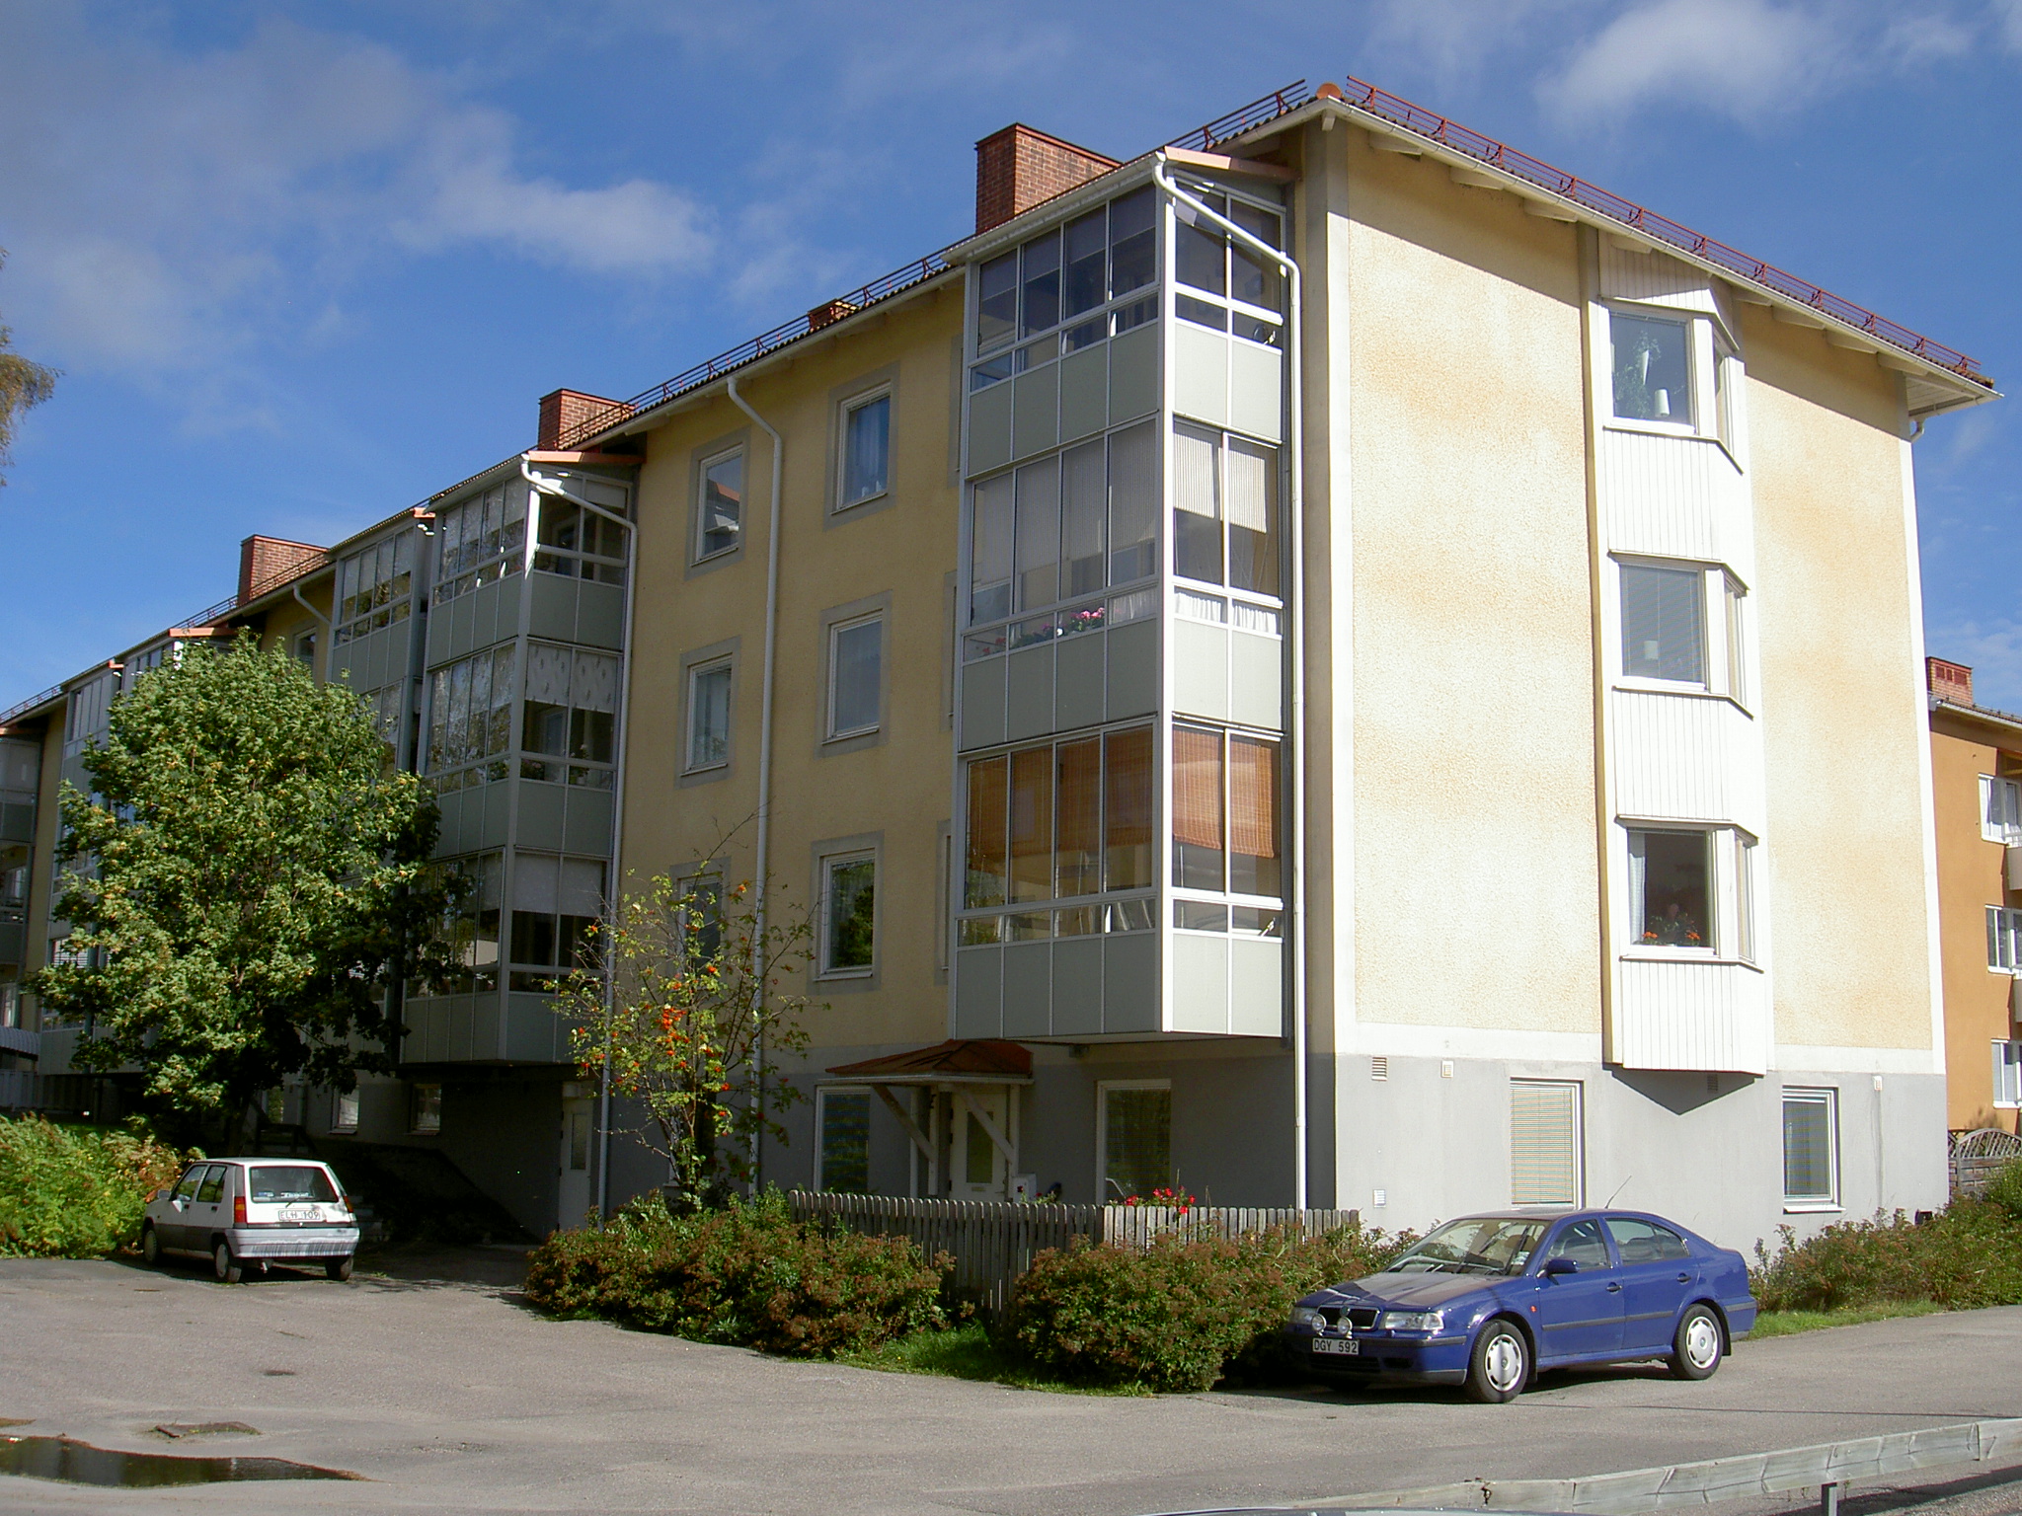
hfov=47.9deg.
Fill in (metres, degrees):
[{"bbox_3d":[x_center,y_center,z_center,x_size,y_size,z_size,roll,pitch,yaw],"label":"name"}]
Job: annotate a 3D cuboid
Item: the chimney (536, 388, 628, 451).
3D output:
[{"bbox_3d":[-7.169,-5.377,38.436,1.400,1.180,0.720,9,-12,-38],"label":"chimney"}]

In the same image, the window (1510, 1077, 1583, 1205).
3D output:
[{"bbox_3d":[5.425,3.975,23.367,1.070,1.240,0.070,9,-12,-38],"label":"window"}]

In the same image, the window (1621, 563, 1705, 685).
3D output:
[{"bbox_3d":[6.730,-1.372,23.525,1.000,1.250,0.120,4,-10,-16],"label":"window"}]

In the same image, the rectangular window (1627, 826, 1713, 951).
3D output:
[{"bbox_3d":[6.740,1.335,23.248,1.020,1.230,0.110,3,-10,-15],"label":"rectangular window"}]

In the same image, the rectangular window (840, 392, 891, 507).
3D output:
[{"bbox_3d":[-1.734,-3.687,27.154,0.120,1.390,1.090,8,-12,-38],"label":"rectangular window"}]

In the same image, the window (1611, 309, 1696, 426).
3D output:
[{"bbox_3d":[6.812,-4.121,24.148,1.020,1.200,0.110,3,-10,-15],"label":"window"}]

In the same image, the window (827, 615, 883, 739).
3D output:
[{"bbox_3d":[-1.816,-0.946,26.748,0.120,1.420,1.110,8,-12,-38],"label":"window"}]

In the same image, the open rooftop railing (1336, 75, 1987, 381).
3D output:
[{"bbox_3d":[7.912,-5.793,26.058,12.100,0.270,0.240,9,-12,-38],"label":"open rooftop railing"}]

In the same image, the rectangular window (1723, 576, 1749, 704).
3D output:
[{"bbox_3d":[7.803,-1.223,24.527,0.110,1.260,1.020,-4,-10,28],"label":"rectangular window"}]

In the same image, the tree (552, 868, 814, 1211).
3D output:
[{"bbox_3d":[-3.509,3.479,24.534,2.500,4.500,2.600,1,-9,0],"label":"tree"}]

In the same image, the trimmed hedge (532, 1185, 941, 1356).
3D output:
[{"bbox_3d":[-2.864,4.815,21.689,1.500,1.280,6.000,8,-12,-38],"label":"trimmed hedge"}]

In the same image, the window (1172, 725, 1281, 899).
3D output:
[{"bbox_3d":[1.919,0.503,20.277,1.360,1.460,0.090,8,-12,-38],"label":"window"}]

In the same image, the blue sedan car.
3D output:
[{"bbox_3d":[4.312,4.451,18.842,4.510,1.430,1.740,7,-12,-37],"label":"blue sedan car"}]

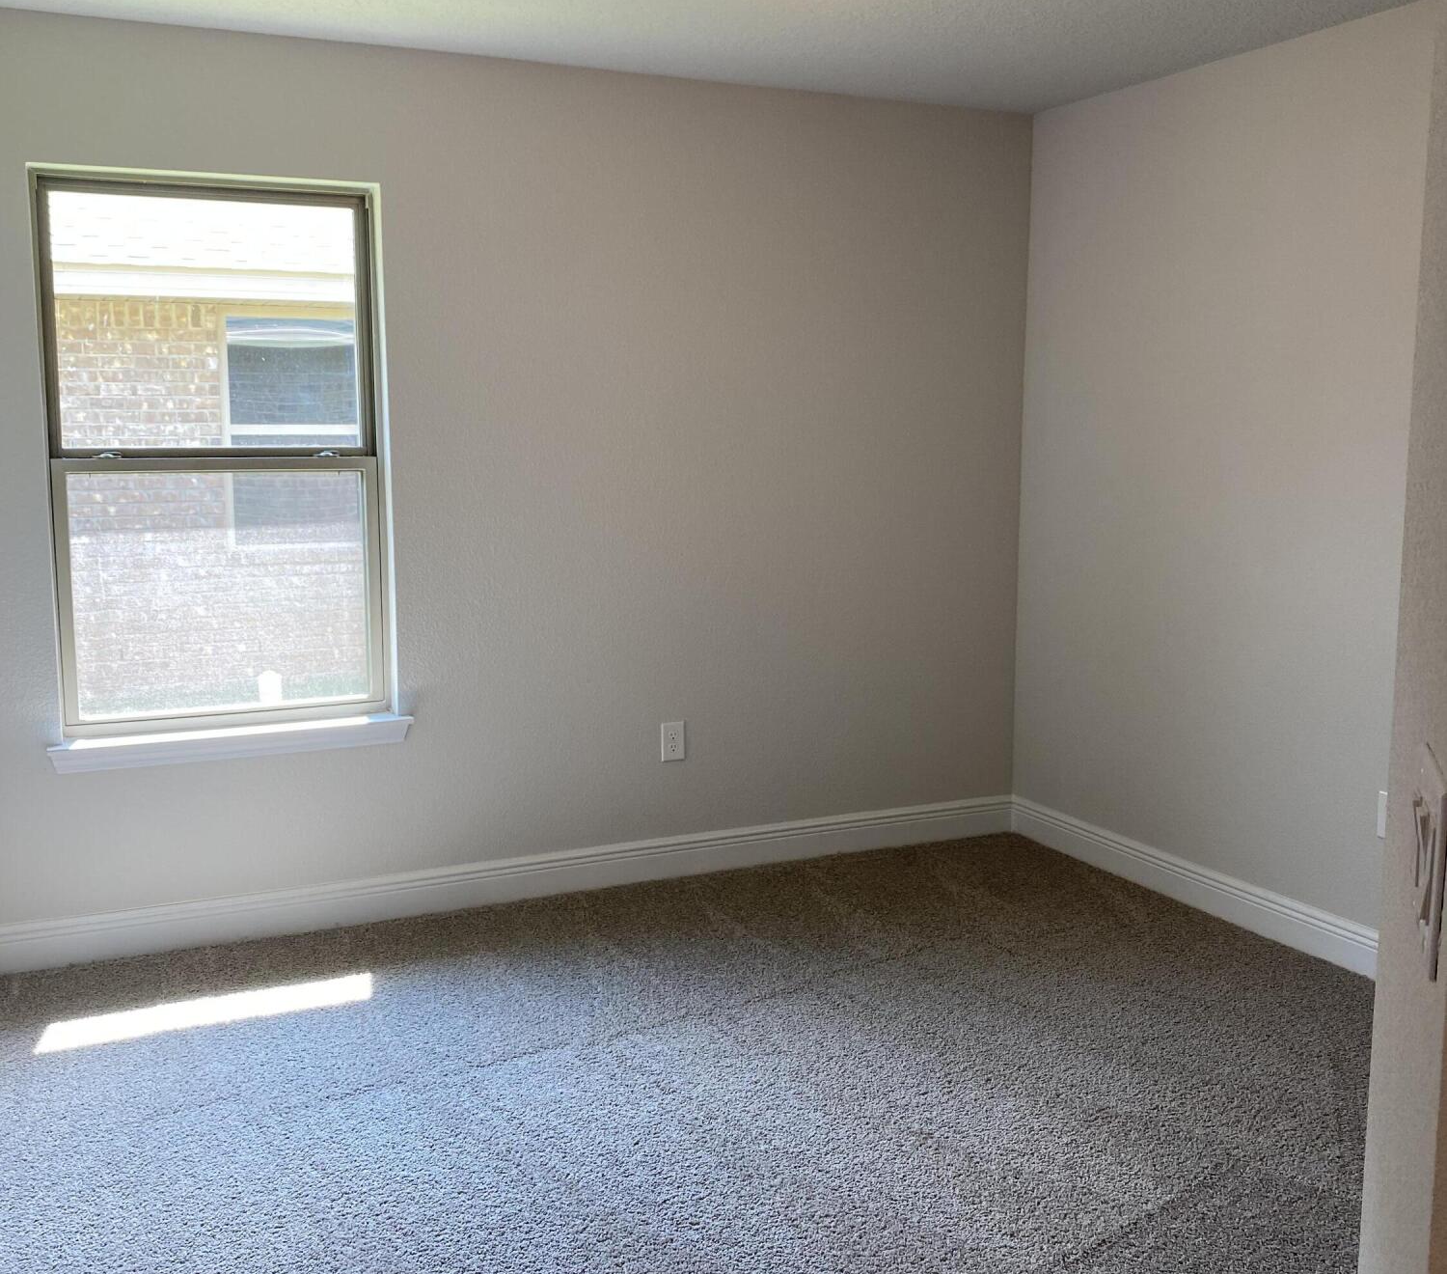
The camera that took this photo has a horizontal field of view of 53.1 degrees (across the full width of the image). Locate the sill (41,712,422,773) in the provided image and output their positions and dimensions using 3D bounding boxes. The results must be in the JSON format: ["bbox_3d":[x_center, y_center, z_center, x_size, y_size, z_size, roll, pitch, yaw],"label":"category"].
[{"bbox_3d":[-1.344,0.289,4.013,0.956,0.071,0.125,-4,9,-25],"label":"sill"}]

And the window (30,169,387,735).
[{"bbox_3d":[-1.380,-0.489,3.978,0.872,1.475,0.080,-4,9,-25],"label":"window"}]

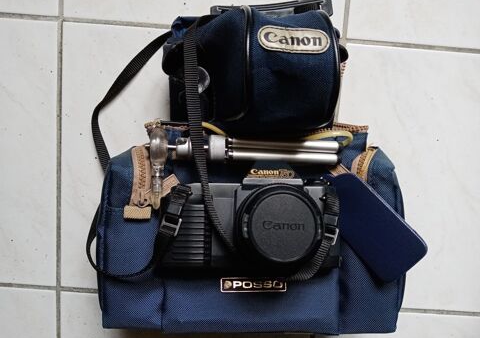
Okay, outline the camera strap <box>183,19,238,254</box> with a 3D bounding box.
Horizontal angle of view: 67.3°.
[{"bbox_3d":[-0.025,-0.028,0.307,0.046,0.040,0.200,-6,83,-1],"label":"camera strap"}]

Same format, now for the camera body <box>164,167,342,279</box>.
[{"bbox_3d":[0.008,0.041,0.297,0.151,0.082,0.090,1,85,0],"label":"camera body"}]

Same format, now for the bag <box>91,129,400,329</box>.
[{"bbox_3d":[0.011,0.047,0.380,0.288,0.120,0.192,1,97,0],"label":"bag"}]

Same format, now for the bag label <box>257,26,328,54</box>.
[{"bbox_3d":[0.045,-0.108,0.302,0.059,0.006,0.022,3,89,-3],"label":"bag label"}]

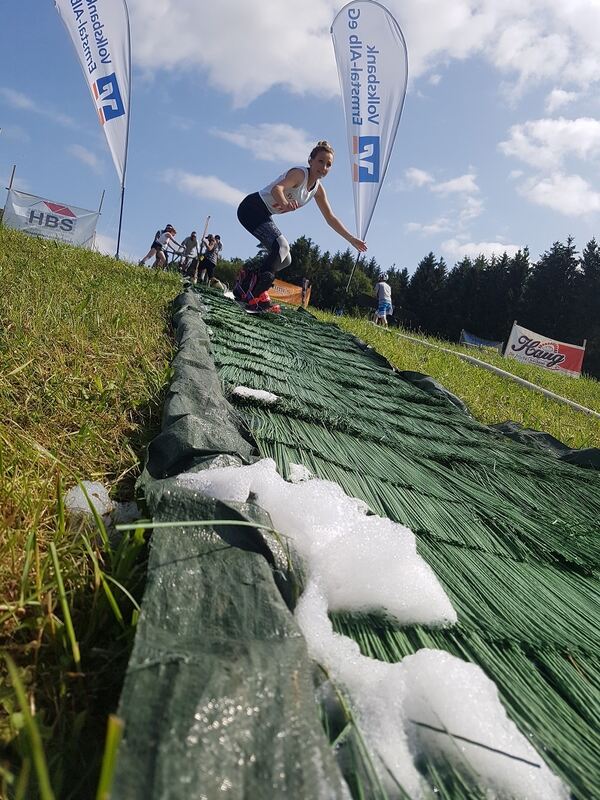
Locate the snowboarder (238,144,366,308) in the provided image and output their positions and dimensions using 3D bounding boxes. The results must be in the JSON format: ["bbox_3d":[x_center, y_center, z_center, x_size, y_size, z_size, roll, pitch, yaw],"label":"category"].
[{"bbox_3d":[-0.012,-1.386,4.800,0.880,1.380,0.820,-3,-8,41],"label":"snowboarder"}]

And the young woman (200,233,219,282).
[{"bbox_3d":[-2.786,-4.326,18.500,0.500,1.630,0.500,6,-7,-31],"label":"young woman"}]

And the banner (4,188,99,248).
[{"bbox_3d":[-5.920,-4.230,14.200,2.200,0.980,0.100,13,-6,-14],"label":"banner"}]

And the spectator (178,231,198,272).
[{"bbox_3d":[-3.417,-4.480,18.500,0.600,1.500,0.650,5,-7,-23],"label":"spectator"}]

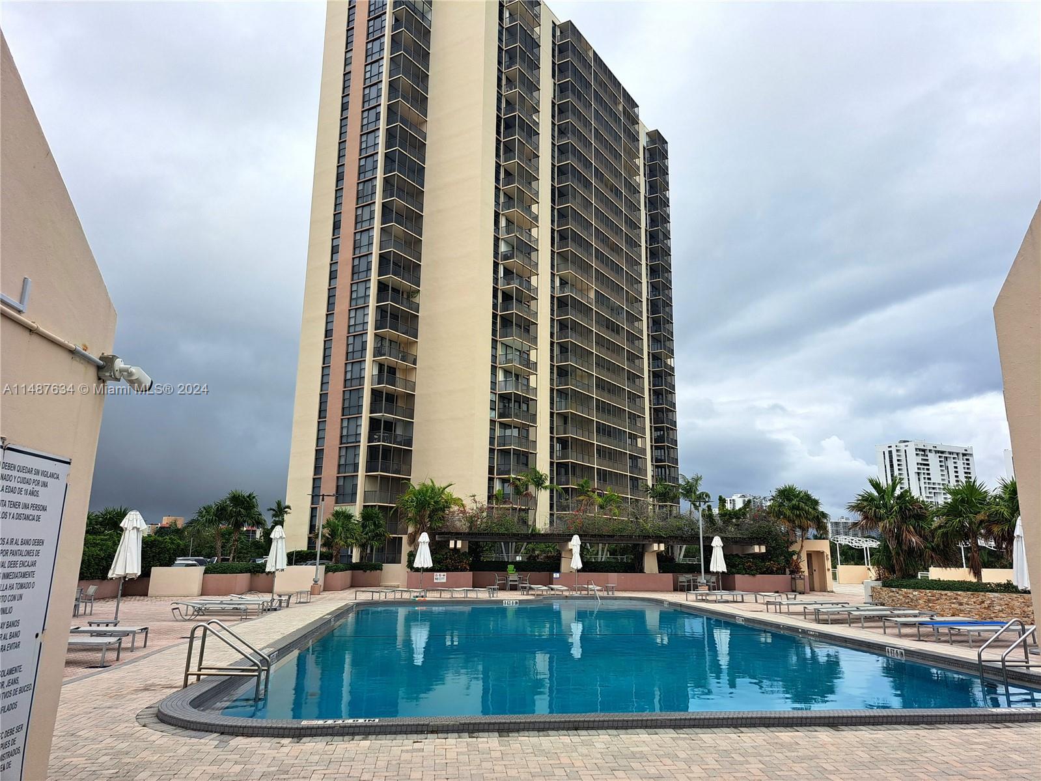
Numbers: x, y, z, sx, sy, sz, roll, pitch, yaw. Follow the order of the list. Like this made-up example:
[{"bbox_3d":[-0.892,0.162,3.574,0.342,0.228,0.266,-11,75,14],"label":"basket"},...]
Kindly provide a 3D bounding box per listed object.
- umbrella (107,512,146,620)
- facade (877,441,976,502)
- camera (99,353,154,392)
[{"bbox_3d":[-8.465,3.863,15.544,0.720,2.550,0.720,0,-13,0],"label":"umbrella"},{"bbox_3d":[254.000,72.000,444.000,58.000,75.000,25.000,7,-15,-27],"label":"facade"},{"bbox_3d":[-1.678,-0.075,3.080,0.165,0.145,0.190,-2,-24,9],"label":"camera"}]

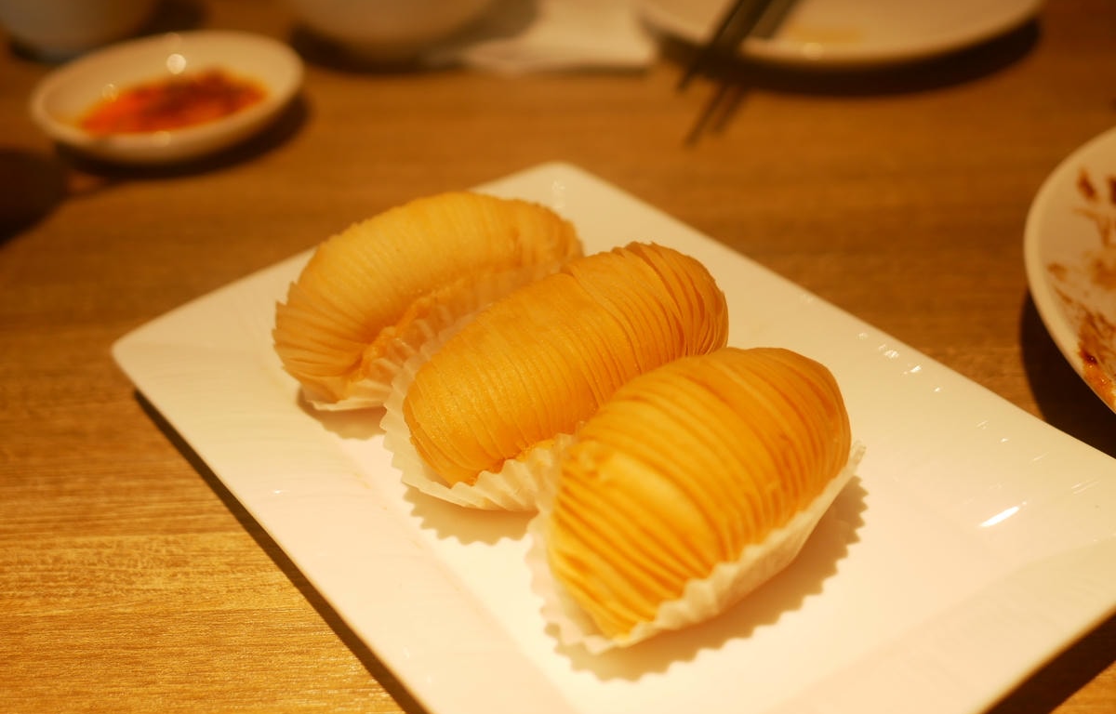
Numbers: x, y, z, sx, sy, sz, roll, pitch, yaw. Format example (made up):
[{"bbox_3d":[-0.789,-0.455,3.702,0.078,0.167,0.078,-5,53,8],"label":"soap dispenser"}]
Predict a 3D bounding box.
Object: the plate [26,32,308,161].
[{"bbox_3d":[-0.133,-0.085,0.451,0.095,0.022,0.095,-3,37,2],"label":"plate"}]

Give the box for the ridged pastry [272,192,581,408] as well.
[{"bbox_3d":[-0.031,-0.015,0.315,0.079,0.039,0.045,-24,41,-24],"label":"ridged pastry"}]

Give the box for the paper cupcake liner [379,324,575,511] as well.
[{"bbox_3d":[0.001,0.011,0.296,0.086,0.021,0.053,-31,44,-30],"label":"paper cupcake liner"}]

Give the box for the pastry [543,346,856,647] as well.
[{"bbox_3d":[0.028,0.024,0.257,0.044,0.039,0.075,26,47,34],"label":"pastry"}]

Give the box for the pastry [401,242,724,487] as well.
[{"bbox_3d":[0.004,0.003,0.289,0.083,0.039,0.044,-31,44,-30],"label":"pastry"}]

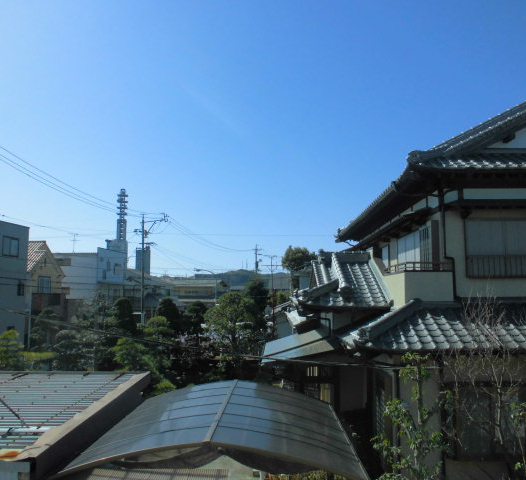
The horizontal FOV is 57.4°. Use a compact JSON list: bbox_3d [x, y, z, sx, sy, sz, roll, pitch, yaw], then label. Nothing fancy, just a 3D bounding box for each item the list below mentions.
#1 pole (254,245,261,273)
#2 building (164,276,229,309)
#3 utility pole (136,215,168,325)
[{"bbox_3d":[-0.900,6.938,77.707,1.400,11.600,0.800,-2,-6,15],"label":"pole"},{"bbox_3d":[-13.600,11.411,97.336,11.000,7.000,7.500,-1,-6,6],"label":"building"},{"bbox_3d":[-10.750,3.494,46.396,3.000,11.600,0.900,-1,-6,8],"label":"utility pole"}]

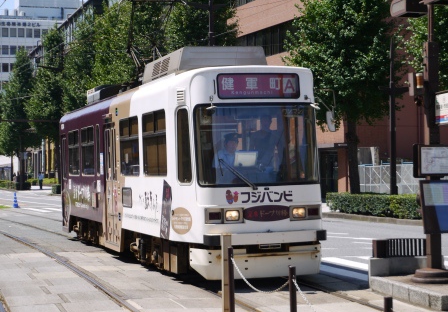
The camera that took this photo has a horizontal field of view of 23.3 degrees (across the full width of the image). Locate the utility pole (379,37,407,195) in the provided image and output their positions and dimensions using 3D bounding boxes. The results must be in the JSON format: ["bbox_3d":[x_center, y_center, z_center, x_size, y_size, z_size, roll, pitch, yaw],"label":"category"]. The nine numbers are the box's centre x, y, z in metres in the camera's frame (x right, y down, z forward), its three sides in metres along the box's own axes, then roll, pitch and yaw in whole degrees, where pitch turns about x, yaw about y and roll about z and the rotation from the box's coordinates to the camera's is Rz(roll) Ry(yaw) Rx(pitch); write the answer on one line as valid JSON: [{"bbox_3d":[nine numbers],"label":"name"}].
[{"bbox_3d":[5.083,-0.910,33.027,0.850,5.433,0.250,-1,-1,-17],"label":"utility pole"}]

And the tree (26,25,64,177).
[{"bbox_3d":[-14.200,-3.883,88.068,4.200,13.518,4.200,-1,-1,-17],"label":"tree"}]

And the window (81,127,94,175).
[{"bbox_3d":[-2.811,-0.101,22.434,0.060,1.008,1.550,-1,-1,-17],"label":"window"}]

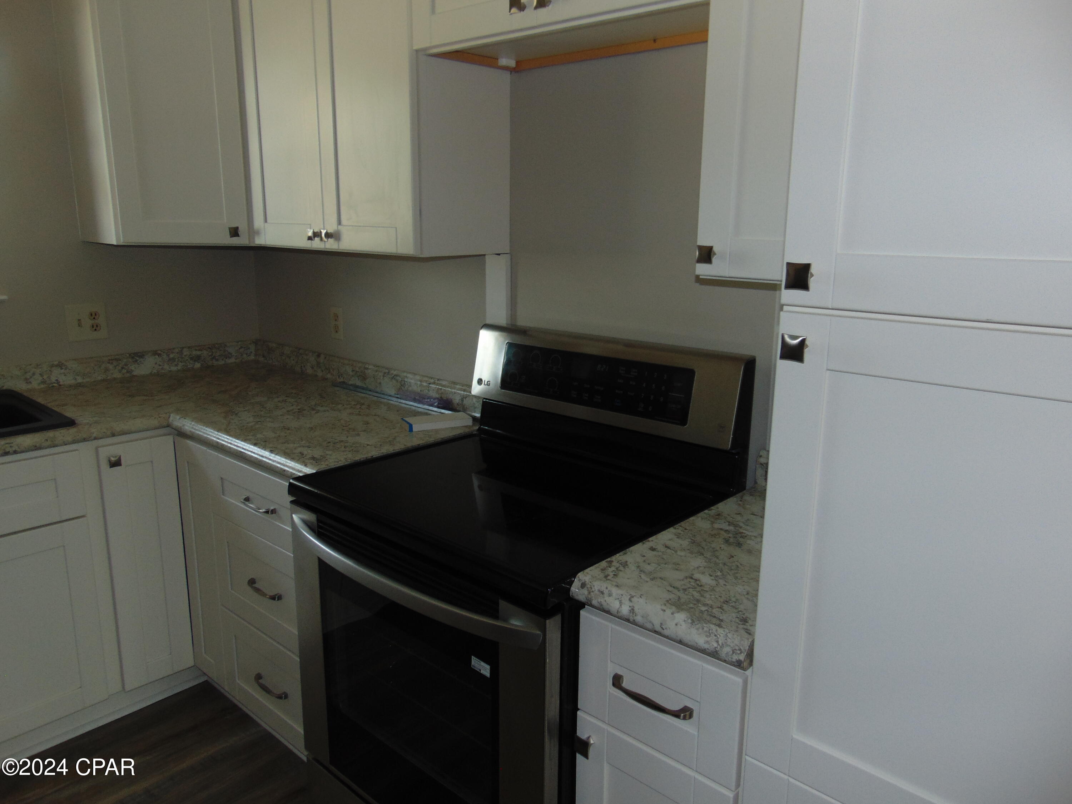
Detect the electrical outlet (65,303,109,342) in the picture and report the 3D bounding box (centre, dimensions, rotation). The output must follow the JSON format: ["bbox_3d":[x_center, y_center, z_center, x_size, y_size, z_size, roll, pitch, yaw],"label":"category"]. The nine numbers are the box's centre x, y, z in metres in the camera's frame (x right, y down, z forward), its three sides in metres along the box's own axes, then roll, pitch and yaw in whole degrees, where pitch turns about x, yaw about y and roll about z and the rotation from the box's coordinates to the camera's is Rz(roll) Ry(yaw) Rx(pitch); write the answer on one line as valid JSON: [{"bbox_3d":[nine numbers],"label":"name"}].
[{"bbox_3d":[-1.508,-0.266,2.601,0.010,0.117,0.118,12,17,41],"label":"electrical outlet"}]

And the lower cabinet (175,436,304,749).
[{"bbox_3d":[-0.581,0.481,2.305,0.741,0.805,0.600,12,17,41],"label":"lower cabinet"}]

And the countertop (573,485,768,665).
[{"bbox_3d":[0.382,0.273,1.361,0.306,0.040,0.632,12,17,41],"label":"countertop"}]

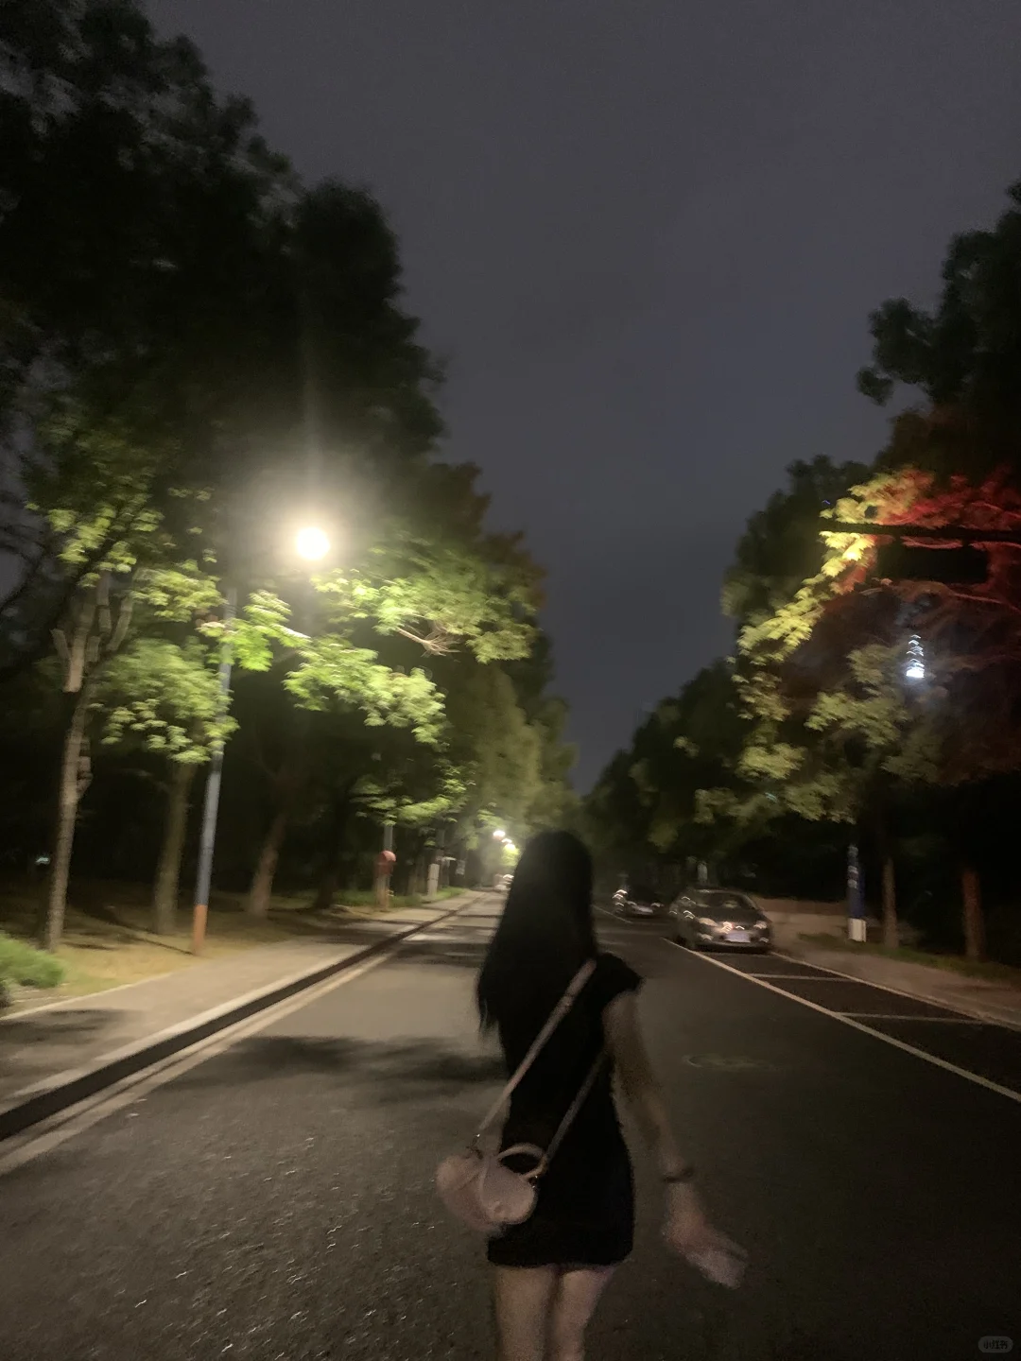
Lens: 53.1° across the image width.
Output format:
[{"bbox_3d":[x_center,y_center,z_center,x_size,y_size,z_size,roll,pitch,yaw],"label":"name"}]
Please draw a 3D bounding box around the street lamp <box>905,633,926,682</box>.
[{"bbox_3d":[9.649,-0.520,24.380,0.450,0.900,0.450,2,-11,1],"label":"street lamp"}]

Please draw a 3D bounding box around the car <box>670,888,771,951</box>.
[{"bbox_3d":[5.211,5.990,25.724,1.780,1.460,4.550,2,-11,1],"label":"car"}]

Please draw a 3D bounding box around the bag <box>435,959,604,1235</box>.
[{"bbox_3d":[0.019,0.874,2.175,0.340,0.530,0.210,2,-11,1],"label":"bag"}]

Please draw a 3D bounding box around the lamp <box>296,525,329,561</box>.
[{"bbox_3d":[-3.468,-2.405,17.926,0.550,0.450,0.500,2,-11,1],"label":"lamp"}]

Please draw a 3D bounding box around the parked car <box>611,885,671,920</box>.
[{"bbox_3d":[5.862,9.935,46.322,1.780,1.460,4.500,2,-11,1],"label":"parked car"}]

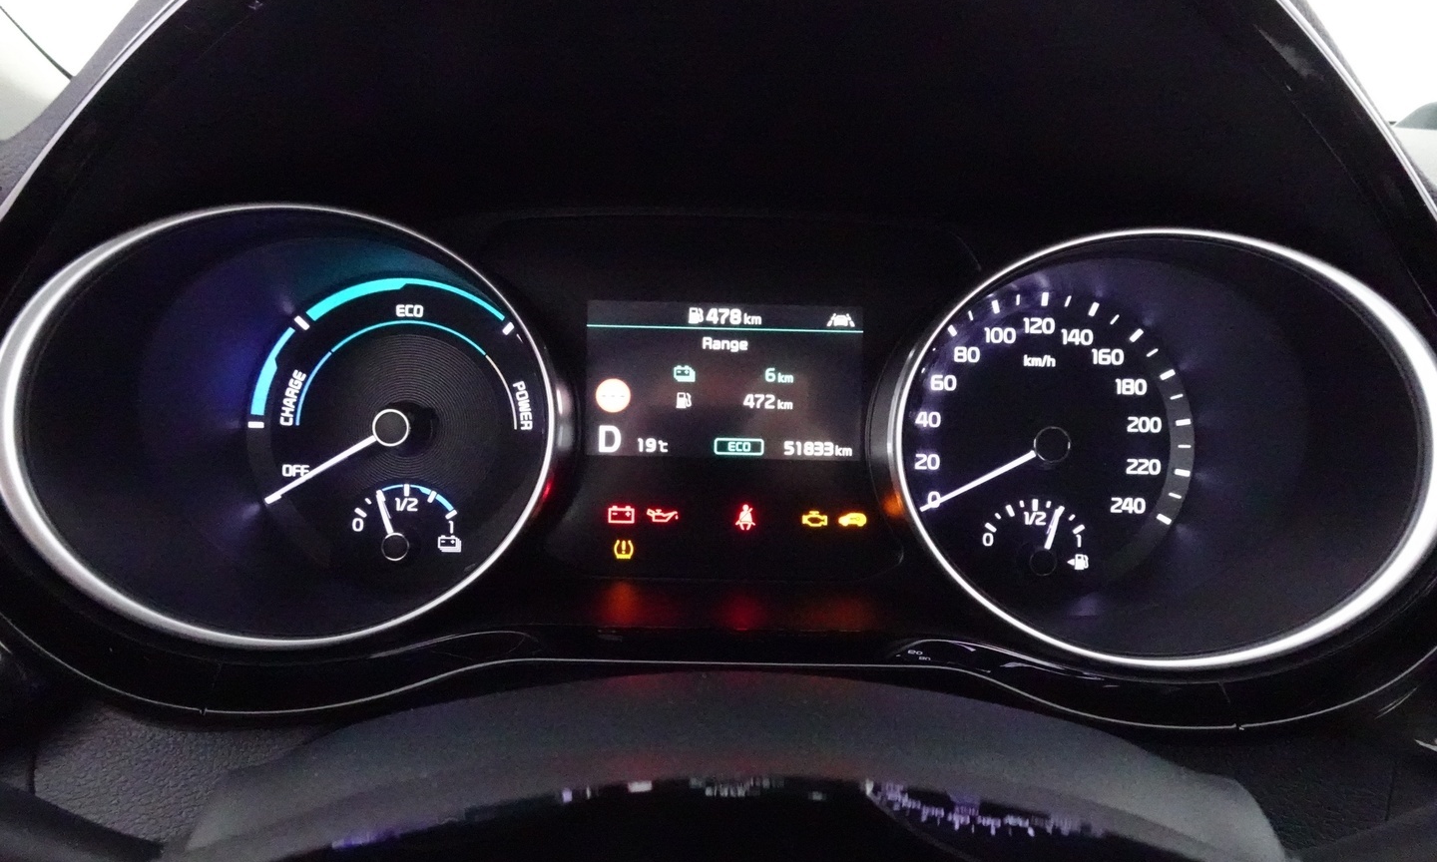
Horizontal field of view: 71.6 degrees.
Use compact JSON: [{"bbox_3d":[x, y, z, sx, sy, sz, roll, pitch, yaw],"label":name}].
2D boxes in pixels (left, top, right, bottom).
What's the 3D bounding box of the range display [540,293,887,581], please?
[{"bbox_3d":[0.001,0.003,0.338,0.117,0.092,0.015,1,0,0],"label":"range display"}]

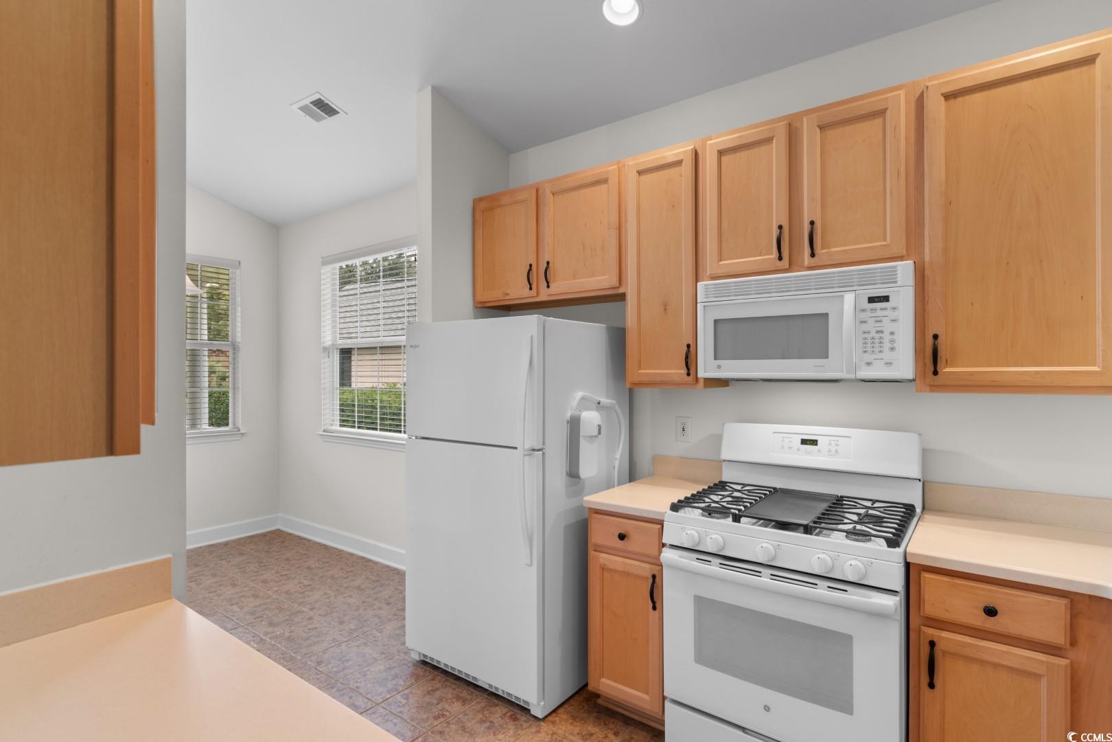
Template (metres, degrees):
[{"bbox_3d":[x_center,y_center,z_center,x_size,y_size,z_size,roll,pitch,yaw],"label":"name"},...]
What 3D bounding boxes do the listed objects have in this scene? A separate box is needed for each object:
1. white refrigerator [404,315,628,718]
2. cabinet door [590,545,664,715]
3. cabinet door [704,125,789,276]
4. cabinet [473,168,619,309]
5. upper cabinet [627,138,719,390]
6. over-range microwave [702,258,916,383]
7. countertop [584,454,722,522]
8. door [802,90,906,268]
[{"bbox_3d":[-0.191,0.612,2.849,0.830,1.681,0.820,0,0,36],"label":"white refrigerator"},{"bbox_3d":[0.282,1.038,2.226,0.328,0.569,0.022,0,0,37],"label":"cabinet door"},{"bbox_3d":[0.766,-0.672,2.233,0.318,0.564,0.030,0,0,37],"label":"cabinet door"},{"bbox_3d":[0.018,-0.675,3.002,0.993,0.619,0.331,0,0,37],"label":"cabinet"},{"bbox_3d":[0.562,-0.456,2.587,0.376,1.058,0.331,0,0,37],"label":"upper cabinet"},{"bbox_3d":[0.998,-0.166,2.225,0.757,0.402,0.380,0,0,37],"label":"over-range microwave"},{"bbox_3d":[0.461,0.502,2.473,0.378,0.134,0.637,0,0,37],"label":"countertop"},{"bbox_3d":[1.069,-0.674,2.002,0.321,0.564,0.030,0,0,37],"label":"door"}]

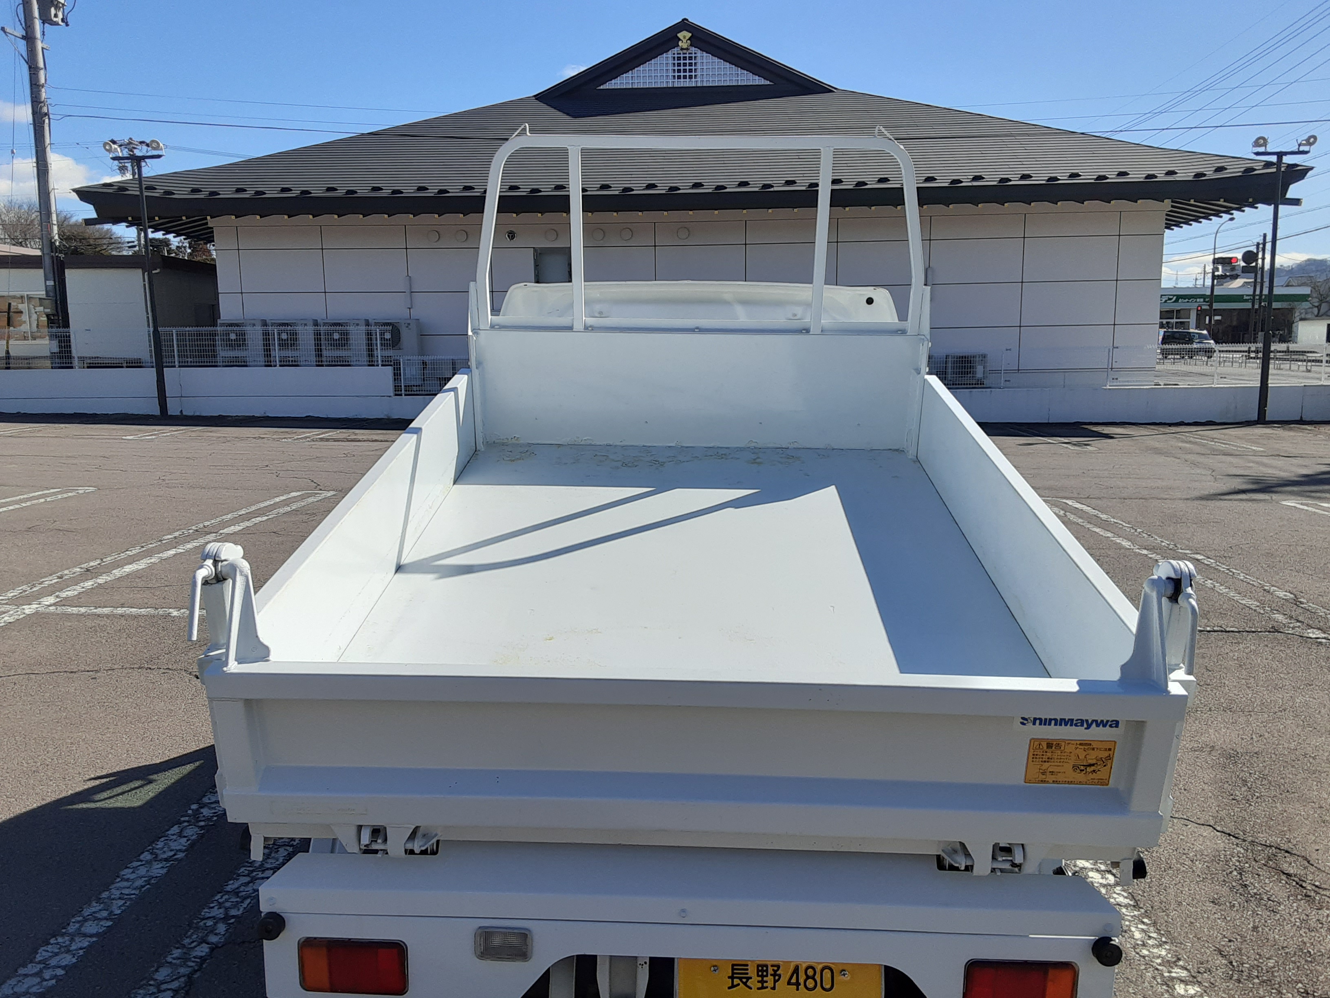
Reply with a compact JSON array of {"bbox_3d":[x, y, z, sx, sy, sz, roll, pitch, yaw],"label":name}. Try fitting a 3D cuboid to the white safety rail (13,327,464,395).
[{"bbox_3d":[-8.377,-2.704,20.373,8.800,1.330,0.080,0,9,2],"label":"white safety rail"}]

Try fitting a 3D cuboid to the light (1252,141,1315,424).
[{"bbox_3d":[11.294,-4.062,19.286,1.170,5.210,0.350,0,9,2],"label":"light"}]

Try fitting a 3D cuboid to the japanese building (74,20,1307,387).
[{"bbox_3d":[0.618,-8.028,29.343,23.000,9.000,20.500,0,9,2],"label":"japanese building"}]

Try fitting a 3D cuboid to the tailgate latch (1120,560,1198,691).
[{"bbox_3d":[0.686,0.175,1.431,0.094,0.180,0.058,1,20,2],"label":"tailgate latch"}]

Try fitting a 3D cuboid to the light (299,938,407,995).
[{"bbox_3d":[-0.495,0.741,1.670,0.170,0.093,0.045,1,9,2],"label":"light"}]

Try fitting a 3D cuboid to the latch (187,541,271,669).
[{"bbox_3d":[-0.621,0.151,1.470,0.098,0.180,0.058,1,20,2],"label":"latch"}]

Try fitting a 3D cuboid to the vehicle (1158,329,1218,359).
[{"bbox_3d":[31.519,-9.296,62.500,1.500,1.750,3.450,-4,10,-18],"label":"vehicle"}]

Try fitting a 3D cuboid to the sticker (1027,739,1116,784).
[{"bbox_3d":[0.595,0.387,1.522,0.124,0.076,0.004,1,20,2],"label":"sticker"}]

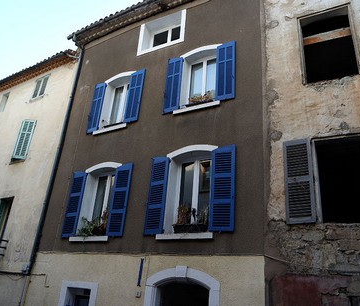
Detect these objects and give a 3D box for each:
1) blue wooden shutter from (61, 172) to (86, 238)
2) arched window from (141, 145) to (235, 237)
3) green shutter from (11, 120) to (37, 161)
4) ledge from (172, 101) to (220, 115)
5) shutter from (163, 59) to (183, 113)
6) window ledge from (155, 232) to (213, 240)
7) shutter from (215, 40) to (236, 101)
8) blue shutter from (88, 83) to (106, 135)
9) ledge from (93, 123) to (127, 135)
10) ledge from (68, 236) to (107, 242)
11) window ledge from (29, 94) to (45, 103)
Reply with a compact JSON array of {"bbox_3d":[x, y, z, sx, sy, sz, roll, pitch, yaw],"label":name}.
[{"bbox_3d":[-2.483,1.181,7.227,0.418,1.537,0.045,-7,-25,26],"label":"blue wooden shutter"},{"bbox_3d":[0.249,0.723,6.150,1.843,1.807,0.380,-7,-25,26],"label":"arched window"},{"bbox_3d":[-4.660,-0.435,9.171,0.377,1.260,0.045,5,-22,-3],"label":"green shutter"},{"bbox_3d":[0.382,-0.944,6.697,1.095,0.095,0.180,-7,-25,26],"label":"ledge"},{"bbox_3d":[-0.151,-1.611,7.202,0.396,1.501,0.045,-7,-25,26],"label":"shutter"},{"bbox_3d":[0.099,1.574,5.732,1.170,0.101,0.180,-7,-25,26],"label":"window ledge"},{"bbox_3d":[0.993,-1.797,6.664,0.414,1.472,0.045,-7,-25,26],"label":"shutter"},{"bbox_3d":[-2.210,-1.216,8.143,0.372,1.484,0.045,-7,-25,26],"label":"blue shutter"},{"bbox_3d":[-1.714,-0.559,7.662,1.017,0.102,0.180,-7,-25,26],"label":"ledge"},{"bbox_3d":[-1.949,1.894,6.700,1.081,0.097,0.180,-7,-25,26],"label":"ledge"},{"bbox_3d":[-4.611,-1.743,9.911,0.740,0.110,0.150,-9,-26,29],"label":"window ledge"}]

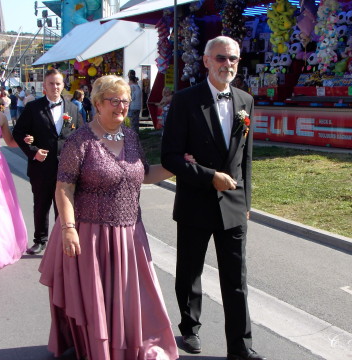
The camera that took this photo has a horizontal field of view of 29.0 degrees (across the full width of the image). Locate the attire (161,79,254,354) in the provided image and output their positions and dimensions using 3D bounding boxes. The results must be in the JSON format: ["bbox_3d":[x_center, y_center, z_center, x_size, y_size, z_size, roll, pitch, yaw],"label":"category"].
[{"bbox_3d":[0.185,0.193,3.923,0.560,1.541,0.420,-4,8,-30],"label":"attire"}]

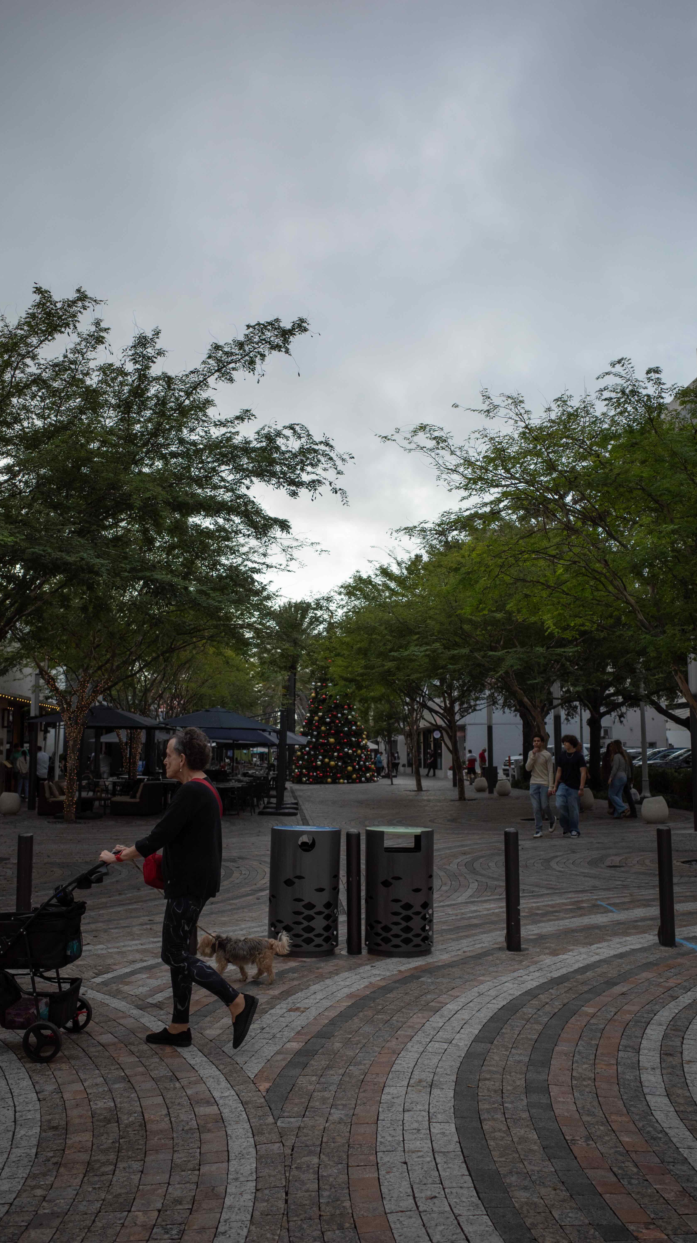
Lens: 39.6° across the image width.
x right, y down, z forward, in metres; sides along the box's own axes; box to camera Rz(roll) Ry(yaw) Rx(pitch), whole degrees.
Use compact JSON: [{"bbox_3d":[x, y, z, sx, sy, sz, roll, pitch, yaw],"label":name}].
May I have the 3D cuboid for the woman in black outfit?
[{"bbox_3d":[-0.878,1.380,5.138,0.800,1.645,0.500,0,-8,0],"label":"woman in black outfit"}]

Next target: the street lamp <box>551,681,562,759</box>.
[{"bbox_3d":[5.945,2.791,27.601,0.185,4.900,0.185,0,-8,-4],"label":"street lamp"}]

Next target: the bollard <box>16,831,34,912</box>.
[{"bbox_3d":[-2.374,2.022,7.107,0.112,0.912,0.112,0,-8,0],"label":"bollard"}]

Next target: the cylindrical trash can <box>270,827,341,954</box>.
[{"bbox_3d":[-0.328,2.026,7.341,0.515,0.920,0.515,1,-8,0],"label":"cylindrical trash can"}]

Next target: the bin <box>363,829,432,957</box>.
[{"bbox_3d":[0.381,2.022,7.340,0.515,0.920,0.515,0,-8,0],"label":"bin"}]

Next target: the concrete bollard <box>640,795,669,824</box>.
[{"bbox_3d":[6.572,4.027,20.791,0.585,0.560,0.585,0,-8,0],"label":"concrete bollard"}]

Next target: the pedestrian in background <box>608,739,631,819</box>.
[{"bbox_3d":[6.128,3.604,21.981,0.500,1.660,0.450,-6,-10,38],"label":"pedestrian in background"}]

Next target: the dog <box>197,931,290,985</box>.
[{"bbox_3d":[-0.682,2.197,6.360,0.600,0.315,0.200,-1,-8,3],"label":"dog"}]

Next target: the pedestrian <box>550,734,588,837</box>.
[{"bbox_3d":[3.970,2.922,17.436,0.600,1.790,0.380,-3,-8,16],"label":"pedestrian"}]

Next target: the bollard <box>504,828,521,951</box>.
[{"bbox_3d":[1.260,2.053,7.470,0.112,0.912,0.112,0,-8,0],"label":"bollard"}]

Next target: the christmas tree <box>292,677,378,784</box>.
[{"bbox_3d":[-0.691,5.241,48.516,4.200,5.700,4.200,0,-8,0],"label":"christmas tree"}]

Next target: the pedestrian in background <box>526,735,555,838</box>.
[{"bbox_3d":[3.431,2.942,17.339,0.490,1.760,0.480,-2,-8,11],"label":"pedestrian in background"}]

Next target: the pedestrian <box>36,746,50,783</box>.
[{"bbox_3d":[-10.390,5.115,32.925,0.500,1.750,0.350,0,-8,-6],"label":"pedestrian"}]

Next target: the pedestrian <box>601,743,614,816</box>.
[{"bbox_3d":[6.058,3.639,22.541,0.460,1.660,0.360,2,-8,-14],"label":"pedestrian"}]

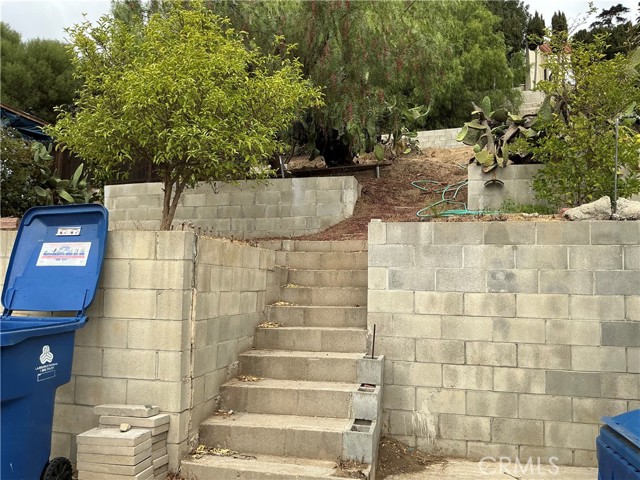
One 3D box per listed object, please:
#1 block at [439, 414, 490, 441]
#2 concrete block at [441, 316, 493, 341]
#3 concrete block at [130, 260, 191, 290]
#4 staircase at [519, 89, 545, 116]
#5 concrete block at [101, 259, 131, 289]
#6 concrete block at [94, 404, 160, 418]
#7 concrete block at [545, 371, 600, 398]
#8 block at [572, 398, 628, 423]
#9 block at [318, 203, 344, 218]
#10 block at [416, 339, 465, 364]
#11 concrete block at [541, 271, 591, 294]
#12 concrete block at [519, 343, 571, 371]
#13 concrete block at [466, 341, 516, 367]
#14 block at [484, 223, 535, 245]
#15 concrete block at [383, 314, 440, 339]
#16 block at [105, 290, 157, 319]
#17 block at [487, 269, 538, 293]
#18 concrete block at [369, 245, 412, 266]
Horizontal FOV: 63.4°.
[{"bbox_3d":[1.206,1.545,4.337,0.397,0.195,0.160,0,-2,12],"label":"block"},{"bbox_3d":[1.263,0.749,4.445,0.395,0.193,0.190,0,-3,14],"label":"concrete block"},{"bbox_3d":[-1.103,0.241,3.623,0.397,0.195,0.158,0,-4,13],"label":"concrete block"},{"bbox_3d":[7.676,-4.912,19.300,1.100,1.150,1.300,1,-5,6],"label":"staircase"},{"bbox_3d":[-1.496,0.247,3.719,0.395,0.193,0.190,0,-3,13],"label":"concrete block"},{"bbox_3d":[-1.305,1.148,3.490,0.390,0.054,0.165,0,-5,9],"label":"concrete block"},{"bbox_3d":[2.033,1.143,4.203,0.395,0.195,0.195,0,-3,11],"label":"concrete block"},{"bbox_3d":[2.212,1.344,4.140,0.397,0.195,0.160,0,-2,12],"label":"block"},{"bbox_3d":[0.175,-0.444,7.844,0.395,0.193,0.190,0,-3,14],"label":"block"},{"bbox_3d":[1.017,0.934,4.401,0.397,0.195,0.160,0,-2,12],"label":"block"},{"bbox_3d":[1.997,0.344,4.250,0.395,0.195,0.195,0,-3,11],"label":"concrete block"},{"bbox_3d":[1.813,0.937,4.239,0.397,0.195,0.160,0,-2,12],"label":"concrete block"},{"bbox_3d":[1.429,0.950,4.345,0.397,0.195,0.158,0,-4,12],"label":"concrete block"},{"bbox_3d":[1.609,-0.042,4.417,0.411,0.197,0.170,0,-6,11],"label":"block"},{"bbox_3d":[0.842,0.742,4.464,0.395,0.195,0.195,0,-3,11],"label":"concrete block"},{"bbox_3d":[-1.296,0.447,3.675,0.395,0.195,0.195,0,-3,11],"label":"block"},{"bbox_3d":[1.617,0.352,4.375,0.409,0.197,0.170,0,-6,11],"label":"block"},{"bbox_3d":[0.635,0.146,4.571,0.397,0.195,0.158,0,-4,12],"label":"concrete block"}]

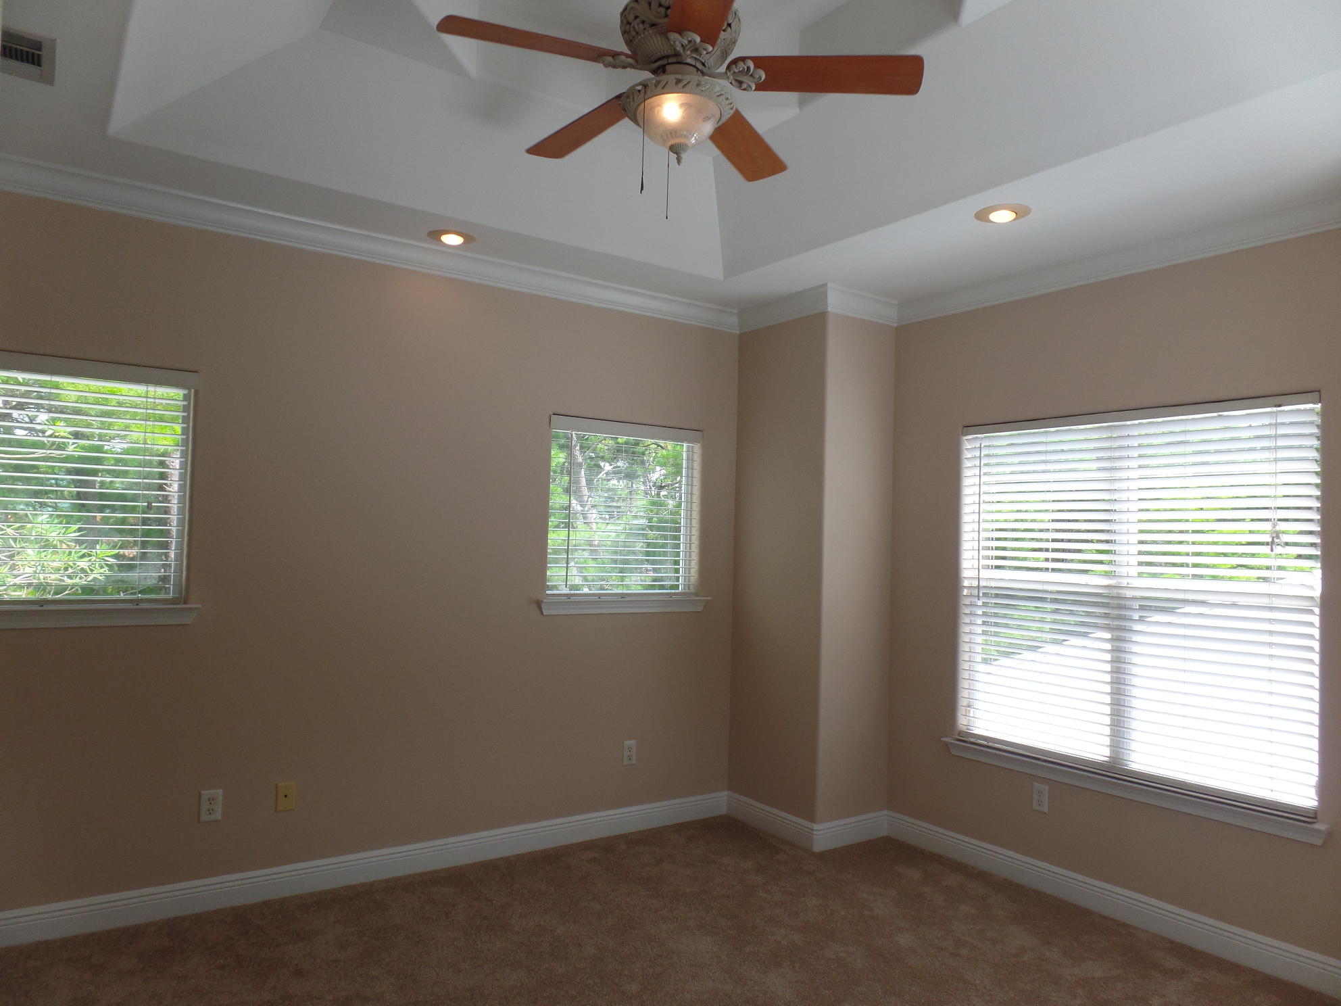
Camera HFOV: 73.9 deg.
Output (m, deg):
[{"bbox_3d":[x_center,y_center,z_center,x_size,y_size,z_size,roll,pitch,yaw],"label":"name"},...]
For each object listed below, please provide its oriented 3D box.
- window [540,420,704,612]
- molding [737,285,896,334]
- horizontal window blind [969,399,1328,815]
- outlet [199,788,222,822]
[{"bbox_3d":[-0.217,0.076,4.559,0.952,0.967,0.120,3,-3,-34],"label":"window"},{"bbox_3d":[0.785,-0.980,4.789,0.598,0.104,0.758,3,-3,-34],"label":"molding"},{"bbox_3d":[1.850,0.363,3.713,0.100,1.478,1.476,3,-3,-34],"label":"horizontal window blind"},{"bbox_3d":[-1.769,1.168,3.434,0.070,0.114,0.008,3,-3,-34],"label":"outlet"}]

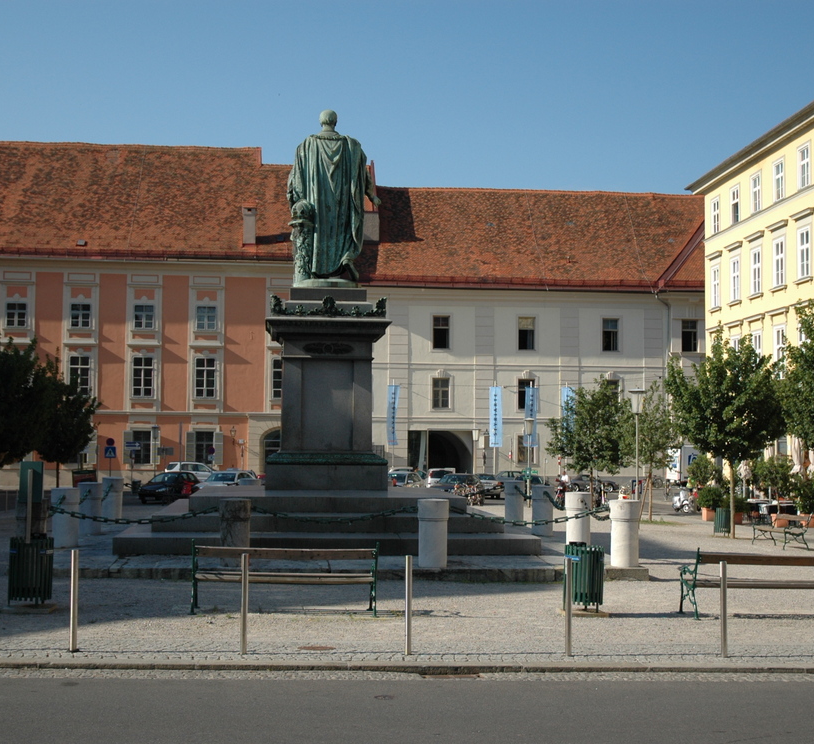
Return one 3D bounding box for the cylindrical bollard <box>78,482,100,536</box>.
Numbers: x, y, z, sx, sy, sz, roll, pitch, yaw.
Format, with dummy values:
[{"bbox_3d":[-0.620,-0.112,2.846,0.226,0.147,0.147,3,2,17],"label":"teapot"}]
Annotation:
[{"bbox_3d":[-6.544,2.822,25.700,0.480,1.030,0.480,1,-3,-6],"label":"cylindrical bollard"}]

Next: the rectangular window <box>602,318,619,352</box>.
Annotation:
[{"bbox_3d":[14.450,-2.634,88.000,1.250,2.380,0.200,1,-3,-7],"label":"rectangular window"}]

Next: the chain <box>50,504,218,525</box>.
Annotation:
[{"bbox_3d":[-4.209,2.196,19.130,2.650,0.300,0.080,1,-3,-6],"label":"chain"}]

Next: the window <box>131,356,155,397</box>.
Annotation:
[{"bbox_3d":[-17.721,0.370,83.592,1.513,2.794,0.250,1,-3,-6],"label":"window"}]

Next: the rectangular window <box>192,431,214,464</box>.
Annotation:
[{"bbox_3d":[-14.418,5.336,87.849,1.420,2.380,0.250,1,-3,-6],"label":"rectangular window"}]

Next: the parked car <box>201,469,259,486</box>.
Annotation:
[{"bbox_3d":[-8.623,5.484,59.961,1.740,1.480,4.200,0,-3,15],"label":"parked car"}]

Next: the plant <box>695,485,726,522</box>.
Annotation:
[{"bbox_3d":[10.699,4.636,43.820,1.005,1.299,1.005,1,-3,-6],"label":"plant"}]

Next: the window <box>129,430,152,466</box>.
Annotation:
[{"bbox_3d":[-17.057,4.899,79.857,1.263,2.212,0.200,1,-4,-6],"label":"window"}]

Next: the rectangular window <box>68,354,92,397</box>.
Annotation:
[{"bbox_3d":[-22.968,0.281,87.172,1.530,2.900,0.250,1,-3,-6],"label":"rectangular window"}]

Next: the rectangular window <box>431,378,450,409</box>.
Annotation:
[{"bbox_3d":[2.244,1.423,82.286,1.150,1.988,0.200,1,-4,-6],"label":"rectangular window"}]

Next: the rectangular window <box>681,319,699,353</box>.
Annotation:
[{"bbox_3d":[19.211,-2.408,84.303,1.129,2.179,0.200,0,-4,-2],"label":"rectangular window"}]

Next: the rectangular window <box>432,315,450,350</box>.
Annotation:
[{"bbox_3d":[2.320,-2.735,86.075,1.212,2.466,0.250,1,-3,-6],"label":"rectangular window"}]

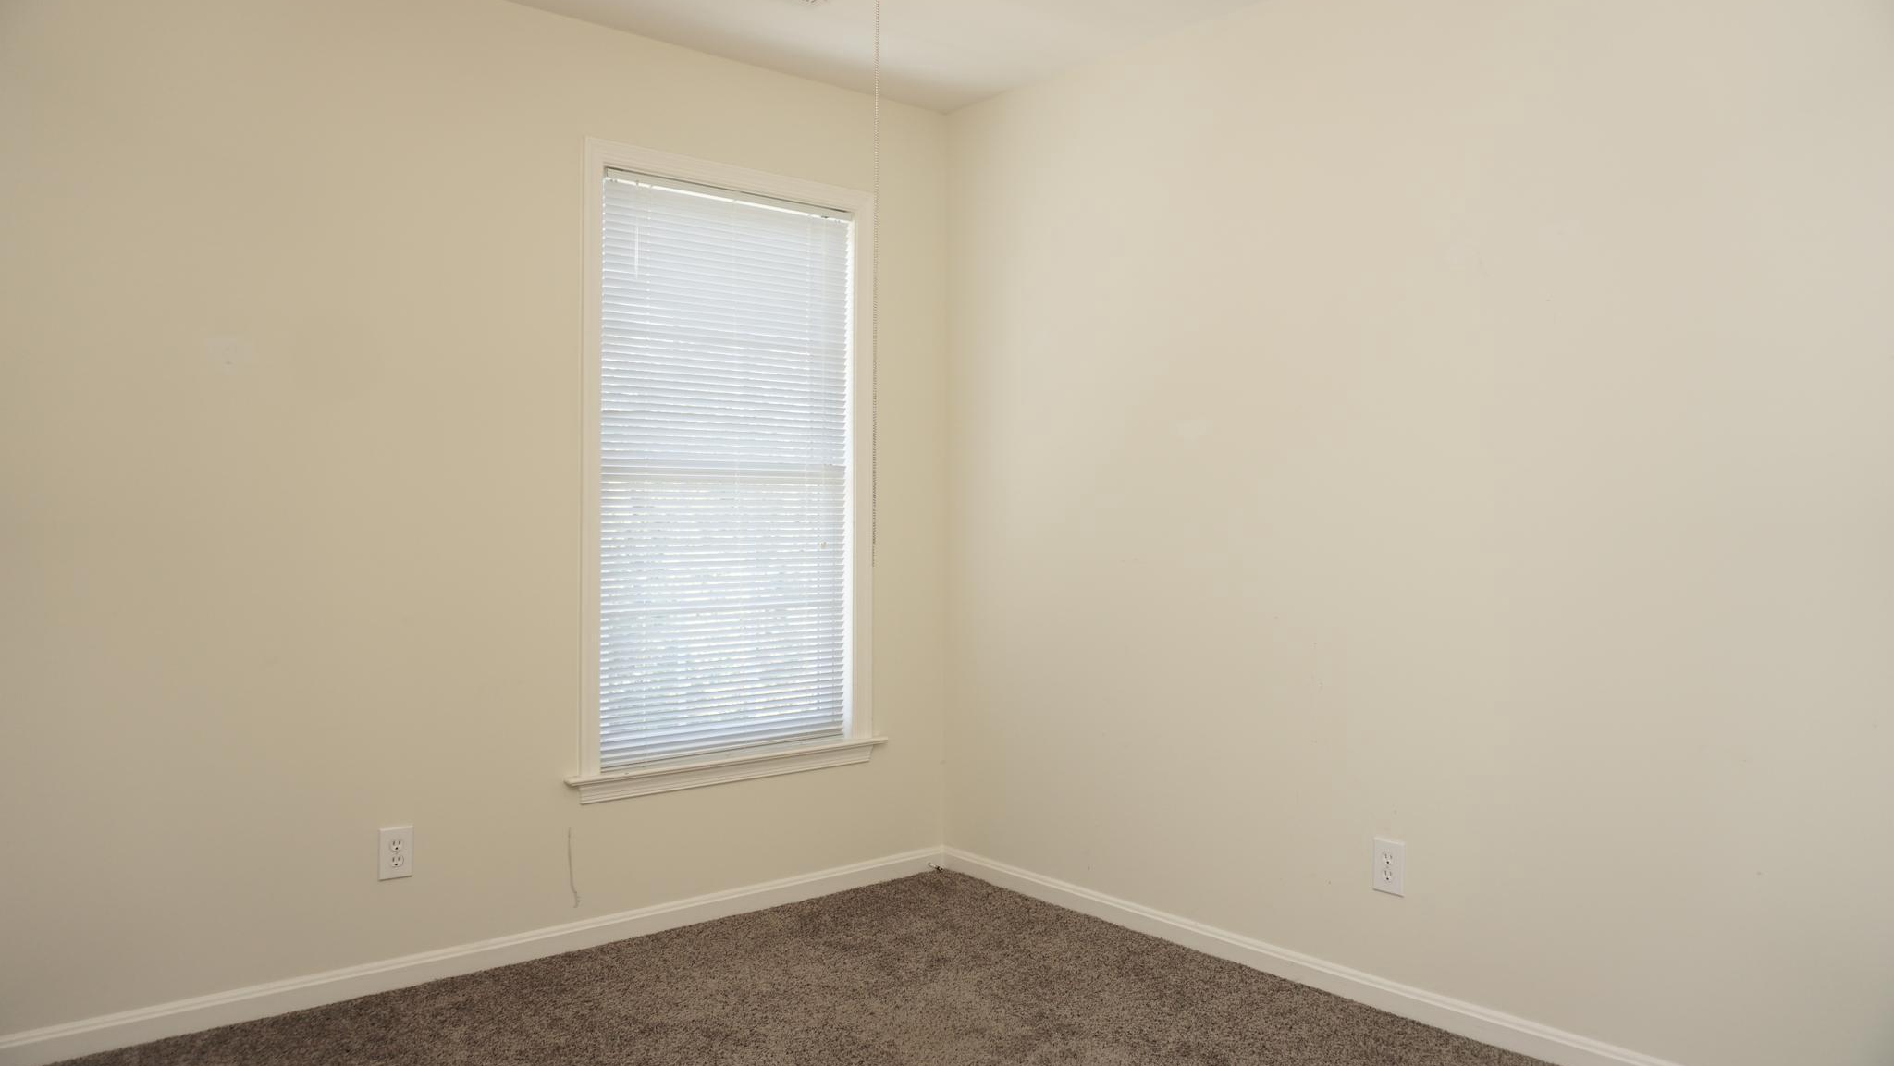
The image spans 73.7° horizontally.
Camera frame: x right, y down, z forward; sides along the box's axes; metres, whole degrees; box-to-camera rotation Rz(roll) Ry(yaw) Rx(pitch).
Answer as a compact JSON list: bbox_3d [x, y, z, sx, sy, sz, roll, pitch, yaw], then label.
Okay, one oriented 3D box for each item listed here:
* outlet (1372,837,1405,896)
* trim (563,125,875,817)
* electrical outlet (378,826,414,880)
[{"bbox_3d":[1.025,0.775,2.923,0.012,0.119,0.074,0,1,-42],"label":"outlet"},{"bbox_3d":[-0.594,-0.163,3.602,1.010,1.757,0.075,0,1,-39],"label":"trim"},{"bbox_3d":[-1.324,0.772,3.038,0.075,0.119,0.012,0,1,-39],"label":"electrical outlet"}]

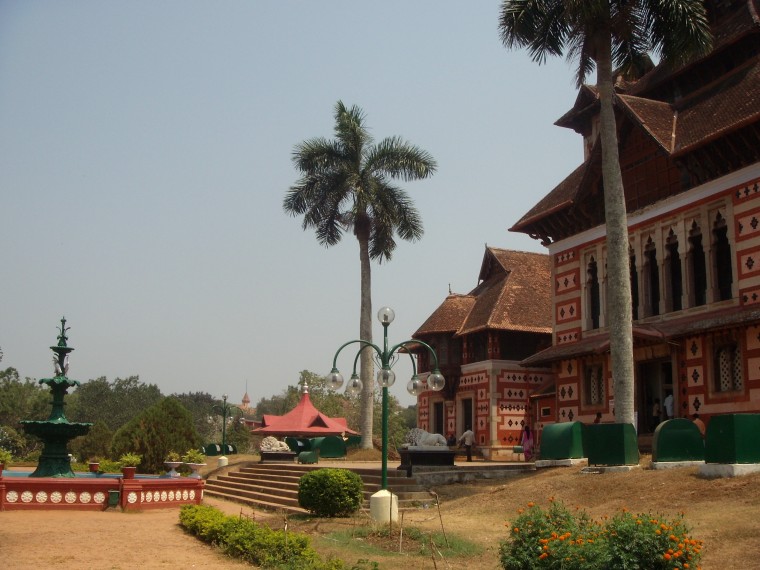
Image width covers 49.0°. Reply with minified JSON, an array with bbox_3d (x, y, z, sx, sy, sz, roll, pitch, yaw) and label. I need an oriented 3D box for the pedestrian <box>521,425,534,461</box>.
[{"bbox_3d":[6.640,7.136,37.558,0.620,1.601,0.420,-1,-11,5],"label":"pedestrian"}]

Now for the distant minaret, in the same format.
[{"bbox_3d":[-32.364,26.334,200.753,2.400,7.652,2.400,0,-11,0],"label":"distant minaret"}]

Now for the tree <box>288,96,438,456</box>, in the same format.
[{"bbox_3d":[-0.952,-0.969,45.406,7.800,19.366,7.800,0,-11,0],"label":"tree"}]

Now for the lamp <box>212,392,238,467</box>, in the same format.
[{"bbox_3d":[-9.278,8.806,50.428,2.150,4.348,2.150,0,-11,0],"label":"lamp"}]

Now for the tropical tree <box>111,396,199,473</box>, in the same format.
[{"bbox_3d":[-11.681,7.889,43.408,4.600,4.147,4.600,0,-11,0],"label":"tropical tree"}]

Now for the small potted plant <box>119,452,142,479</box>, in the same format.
[{"bbox_3d":[-6.300,4.569,21.066,0.600,0.666,0.580,0,-11,0],"label":"small potted plant"}]

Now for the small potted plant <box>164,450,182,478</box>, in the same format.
[{"bbox_3d":[-6.406,5.559,25.882,0.610,0.834,0.600,0,-11,0],"label":"small potted plant"}]

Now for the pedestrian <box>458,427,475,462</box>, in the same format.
[{"bbox_3d":[4.040,7.415,38.966,0.680,1.684,0.420,2,-11,-8],"label":"pedestrian"}]

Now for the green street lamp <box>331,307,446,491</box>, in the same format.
[{"bbox_3d":[0.139,2.387,17.785,2.420,3.915,2.350,0,-11,0],"label":"green street lamp"}]

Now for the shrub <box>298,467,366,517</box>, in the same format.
[{"bbox_3d":[-1.146,4.886,19.706,1.520,1.079,1.500,0,-11,0],"label":"shrub"}]

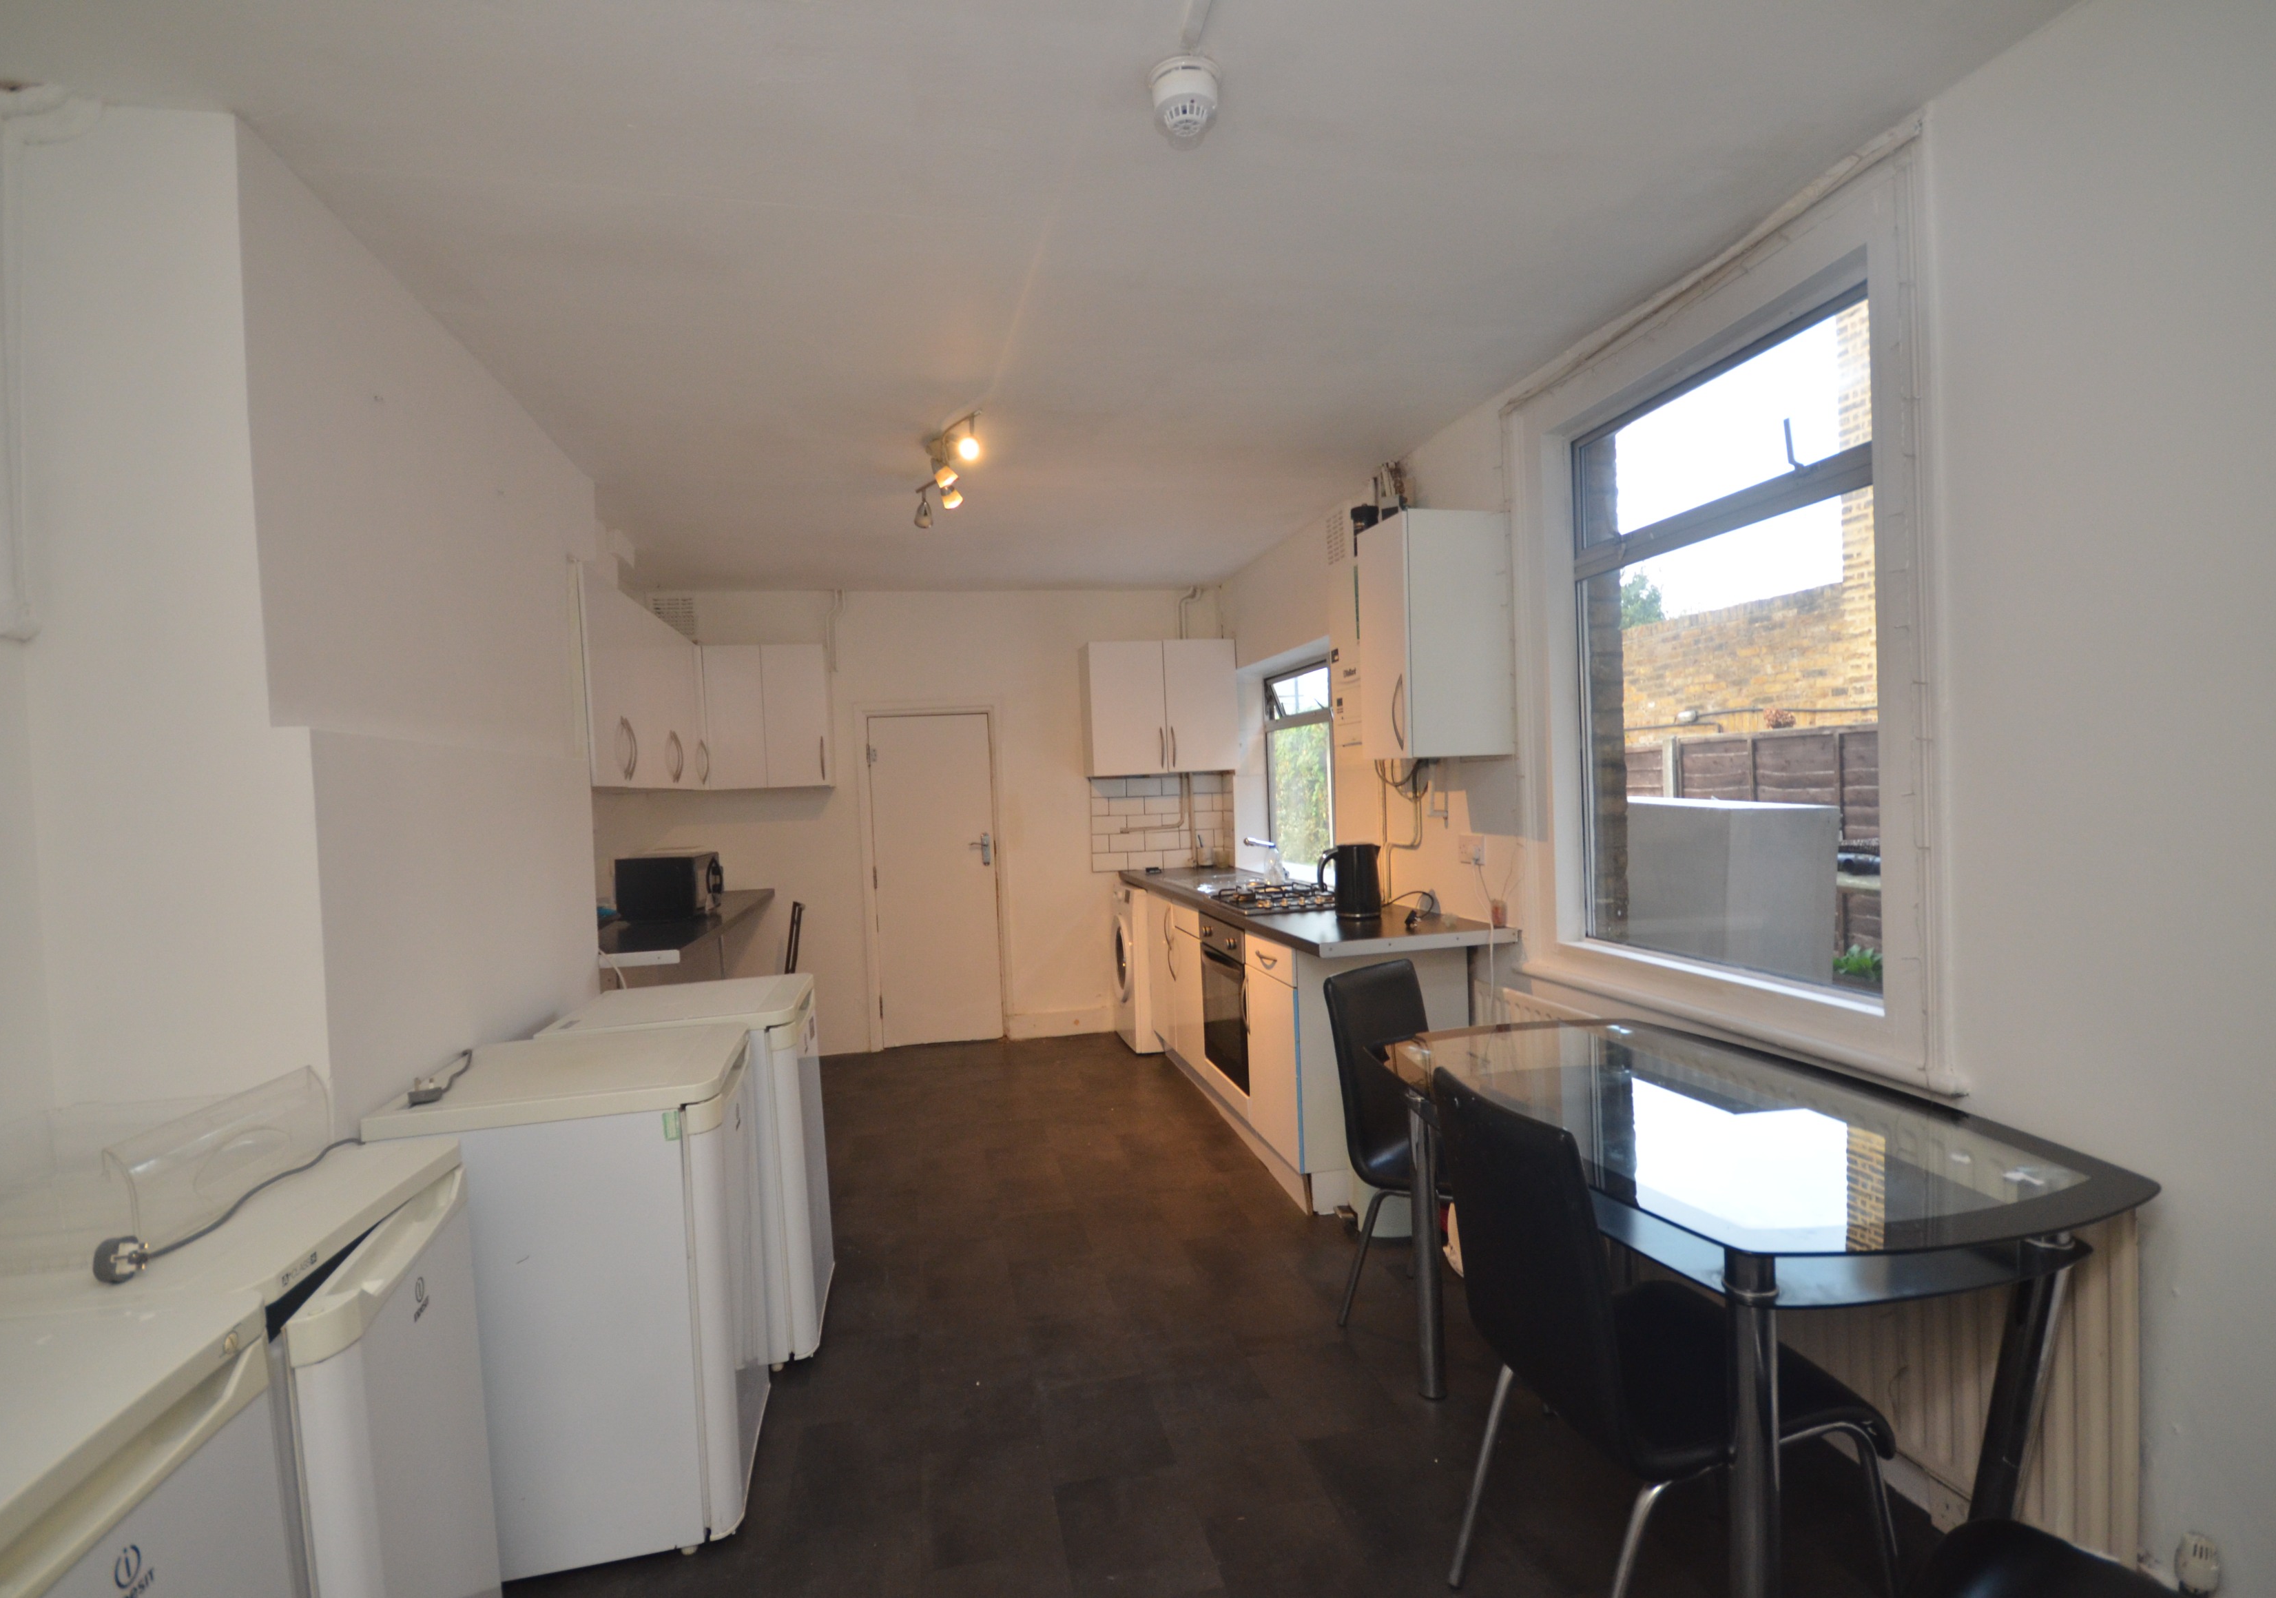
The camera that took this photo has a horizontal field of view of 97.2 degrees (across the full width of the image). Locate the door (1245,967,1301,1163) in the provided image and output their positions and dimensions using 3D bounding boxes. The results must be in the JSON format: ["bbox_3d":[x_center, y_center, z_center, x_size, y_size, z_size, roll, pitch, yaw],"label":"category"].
[{"bbox_3d":[0.456,0.875,3.369,0.025,0.582,0.490,-3,1,-12],"label":"door"}]

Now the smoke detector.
[{"bbox_3d":[0.077,-1.089,1.571,0.108,0.068,0.108,-2,1,0],"label":"smoke detector"}]

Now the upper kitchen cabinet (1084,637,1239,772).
[{"bbox_3d":[0.120,-0.498,5.594,0.800,0.722,0.320,-3,1,-12],"label":"upper kitchen cabinet"}]

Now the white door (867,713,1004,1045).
[{"bbox_3d":[-1.104,0.449,5.506,0.645,1.810,0.040,-3,1,-12],"label":"white door"}]

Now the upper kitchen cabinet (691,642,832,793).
[{"bbox_3d":[-1.905,-0.413,5.161,0.600,0.722,0.320,-3,1,-12],"label":"upper kitchen cabinet"}]

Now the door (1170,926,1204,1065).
[{"bbox_3d":[0.234,0.869,4.401,0.025,0.581,0.470,-3,1,-12],"label":"door"}]

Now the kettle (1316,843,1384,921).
[{"bbox_3d":[0.737,0.290,3.492,0.205,0.243,0.150,-3,1,-7],"label":"kettle"}]

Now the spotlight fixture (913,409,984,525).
[{"bbox_3d":[-0.576,-1.016,3.029,0.160,0.170,0.750,-3,1,-25],"label":"spotlight fixture"}]

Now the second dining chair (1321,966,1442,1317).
[{"bbox_3d":[0.807,0.890,2.530,0.500,0.890,0.420,-1,1,37],"label":"second dining chair"}]

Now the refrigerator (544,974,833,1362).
[{"bbox_3d":[-1.149,0.962,2.646,0.580,0.853,0.547,-3,1,-13],"label":"refrigerator"}]

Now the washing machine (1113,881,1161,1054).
[{"bbox_3d":[0.196,0.864,5.425,0.570,0.850,0.595,-3,1,-12],"label":"washing machine"}]

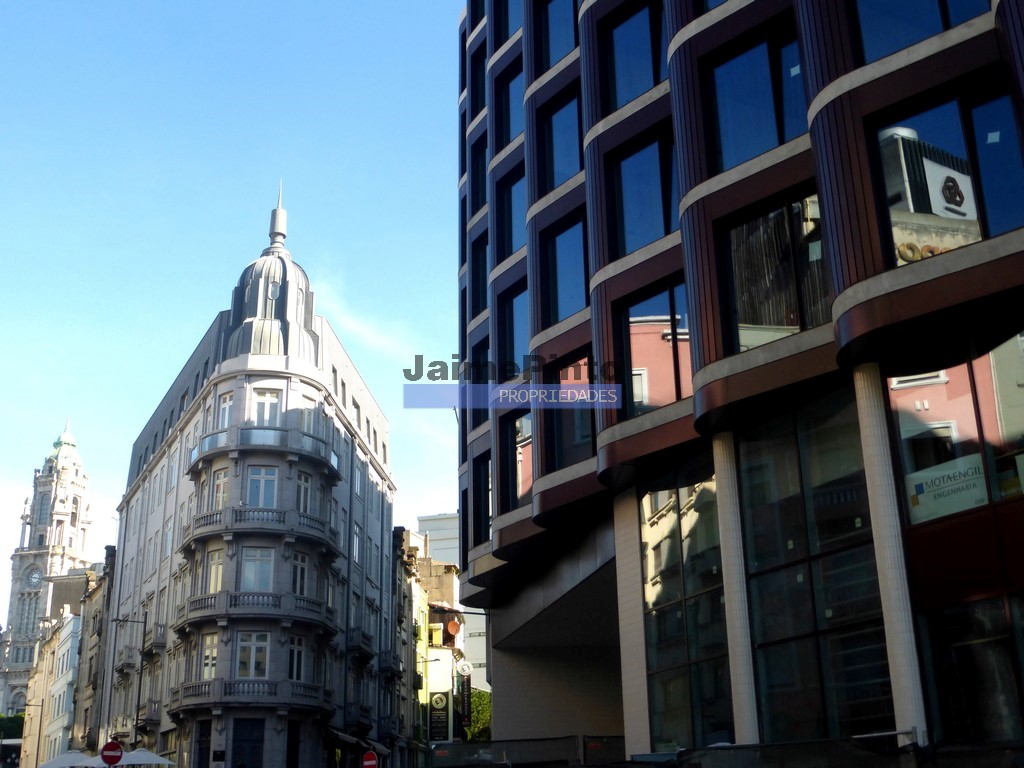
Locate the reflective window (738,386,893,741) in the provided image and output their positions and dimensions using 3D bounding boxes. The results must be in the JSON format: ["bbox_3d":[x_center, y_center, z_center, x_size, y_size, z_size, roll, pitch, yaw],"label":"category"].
[{"bbox_3d":[4.796,3.236,18.374,0.200,5.897,2.960,9,-23,-25],"label":"reflective window"}]

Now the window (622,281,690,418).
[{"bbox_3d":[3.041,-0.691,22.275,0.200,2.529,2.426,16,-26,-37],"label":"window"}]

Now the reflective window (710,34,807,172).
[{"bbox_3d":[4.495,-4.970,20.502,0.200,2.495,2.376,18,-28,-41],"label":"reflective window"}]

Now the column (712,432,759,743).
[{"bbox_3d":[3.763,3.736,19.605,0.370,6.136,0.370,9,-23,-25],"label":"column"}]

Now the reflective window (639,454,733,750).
[{"bbox_3d":[3.353,4.480,21.603,0.200,5.897,3.278,6,-22,-19],"label":"reflective window"}]

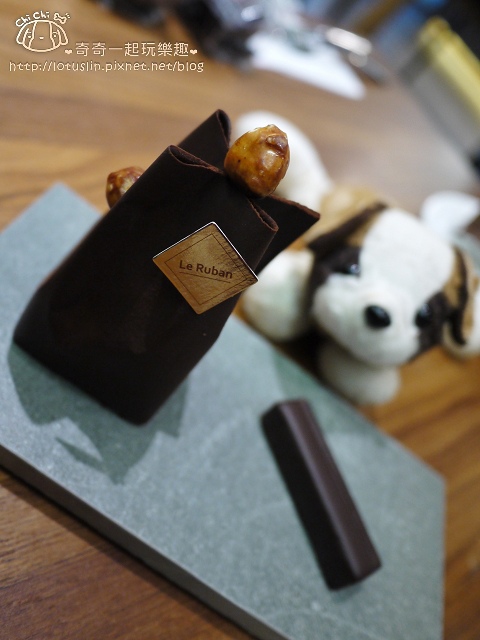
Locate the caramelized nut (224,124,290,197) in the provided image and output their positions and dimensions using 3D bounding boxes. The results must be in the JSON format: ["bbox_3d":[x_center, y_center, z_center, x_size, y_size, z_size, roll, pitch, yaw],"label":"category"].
[{"bbox_3d":[0.004,-0.041,0.132,0.016,0.018,0.016,38,44,-12],"label":"caramelized nut"}]

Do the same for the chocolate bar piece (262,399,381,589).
[{"bbox_3d":[0.031,0.067,0.206,0.016,0.015,0.068,-5,65,-41],"label":"chocolate bar piece"}]

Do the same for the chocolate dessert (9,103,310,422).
[{"bbox_3d":[-0.021,-0.017,0.164,0.053,0.095,0.052,38,44,-12],"label":"chocolate dessert"}]

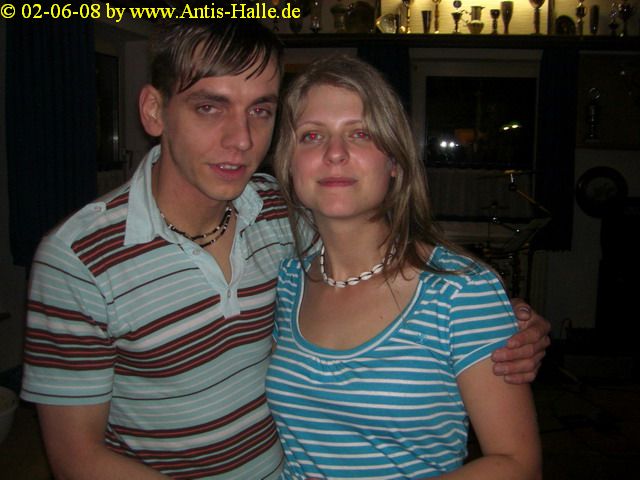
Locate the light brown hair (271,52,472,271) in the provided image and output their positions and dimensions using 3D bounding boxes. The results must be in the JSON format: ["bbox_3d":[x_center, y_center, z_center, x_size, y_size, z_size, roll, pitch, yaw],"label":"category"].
[{"bbox_3d":[0.065,-0.108,1.020,0.250,0.300,0.230,1,5,9],"label":"light brown hair"}]

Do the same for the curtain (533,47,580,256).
[{"bbox_3d":[1.575,-0.612,4.700,0.260,1.370,0.120,1,4,0],"label":"curtain"}]

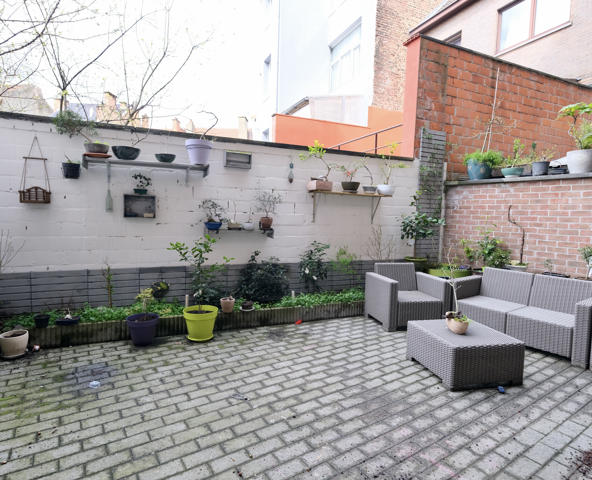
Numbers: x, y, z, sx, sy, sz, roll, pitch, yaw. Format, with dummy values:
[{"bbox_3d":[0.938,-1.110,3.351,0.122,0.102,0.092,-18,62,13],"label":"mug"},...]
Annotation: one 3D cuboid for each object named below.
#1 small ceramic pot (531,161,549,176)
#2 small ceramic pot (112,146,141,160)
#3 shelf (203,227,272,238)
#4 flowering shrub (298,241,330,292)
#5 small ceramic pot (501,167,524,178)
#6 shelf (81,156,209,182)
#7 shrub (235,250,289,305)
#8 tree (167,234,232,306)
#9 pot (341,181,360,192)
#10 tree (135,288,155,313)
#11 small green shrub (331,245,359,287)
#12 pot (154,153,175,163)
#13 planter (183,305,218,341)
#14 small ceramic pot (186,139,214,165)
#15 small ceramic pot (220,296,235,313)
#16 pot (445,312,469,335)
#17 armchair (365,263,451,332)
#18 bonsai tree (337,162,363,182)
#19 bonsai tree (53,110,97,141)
[{"bbox_3d":[3.231,-0.934,4.488,0.195,0.185,0.195,-2,5,-40],"label":"small ceramic pot"},{"bbox_3d":[-1.808,-0.922,3.624,0.285,0.145,0.240,0,4,-23],"label":"small ceramic pot"},{"bbox_3d":[-0.690,-0.083,4.194,0.830,0.105,0.190,0,4,-23],"label":"shelf"},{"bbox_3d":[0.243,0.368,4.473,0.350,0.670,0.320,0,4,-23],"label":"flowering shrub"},{"bbox_3d":[3.074,-0.953,4.817,0.265,0.145,0.265,-1,4,-39],"label":"small ceramic pot"},{"bbox_3d":[-1.605,-0.748,3.750,1.240,0.200,0.260,0,4,-22],"label":"shelf"},{"bbox_3d":[-0.414,0.464,4.204,0.630,0.680,0.500,0,4,-23],"label":"shrub"},{"bbox_3d":[-1.021,0.342,3.635,0.640,0.800,0.560,0,4,-23],"label":"tree"},{"bbox_3d":[0.765,-0.732,4.719,0.260,0.150,0.220,0,4,-23],"label":"pot"},{"bbox_3d":[-1.528,0.619,3.434,0.190,0.280,0.180,0,4,-23],"label":"tree"},{"bbox_3d":[0.677,0.398,4.744,0.350,0.580,0.320,2,3,0],"label":"small green shrub"},{"bbox_3d":[-1.448,-0.908,3.777,0.220,0.105,0.200,0,4,-23],"label":"pot"},{"bbox_3d":[-1.023,0.895,3.665,0.364,0.294,0.364,0,4,-23],"label":"planter"},{"bbox_3d":[-1.112,-1.000,3.888,0.304,0.238,0.304,0,4,-23],"label":"small ceramic pot"},{"bbox_3d":[-0.784,0.748,3.920,0.164,0.145,0.164,1,4,0],"label":"small ceramic pot"},{"bbox_3d":[1.432,0.743,3.029,0.165,0.145,0.215,0,4,-15],"label":"pot"},{"bbox_3d":[1.407,0.695,4.342,0.829,0.724,0.645,0,4,-15],"label":"armchair"},{"bbox_3d":[0.738,-0.931,4.691,0.350,0.270,0.270,0,4,-23],"label":"bonsai tree"},{"bbox_3d":[-2.215,-1.136,3.404,0.370,0.315,0.310,0,4,-23],"label":"bonsai tree"}]

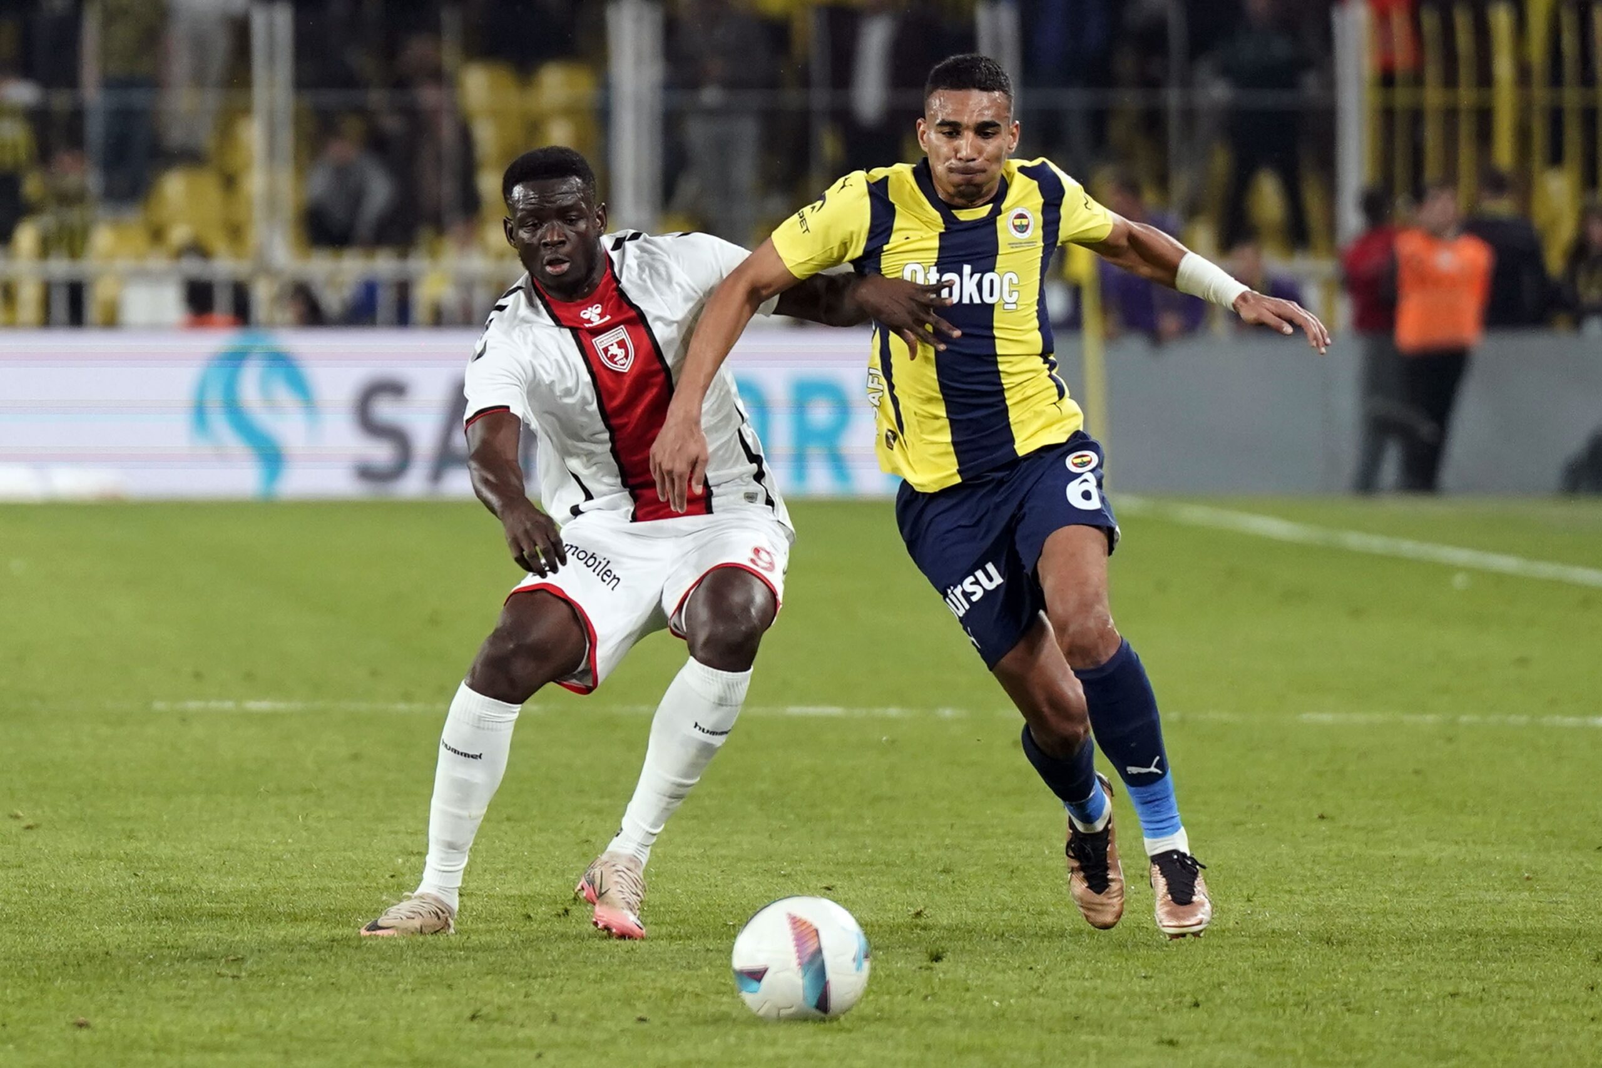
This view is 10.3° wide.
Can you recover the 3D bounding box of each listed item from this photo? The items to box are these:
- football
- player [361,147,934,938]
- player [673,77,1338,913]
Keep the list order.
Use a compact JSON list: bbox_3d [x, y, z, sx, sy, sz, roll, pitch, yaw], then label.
[{"bbox_3d":[0.002,0.686,14.170,0.220,0.220,0.220,0,1,0],"label":"football"},{"bbox_3d":[-0.260,0.018,16.250,1.090,1.450,0.780,0,1,5],"label":"player"},{"bbox_3d":[0.350,-0.065,16.200,1.220,1.620,0.820,0,1,-3],"label":"player"}]

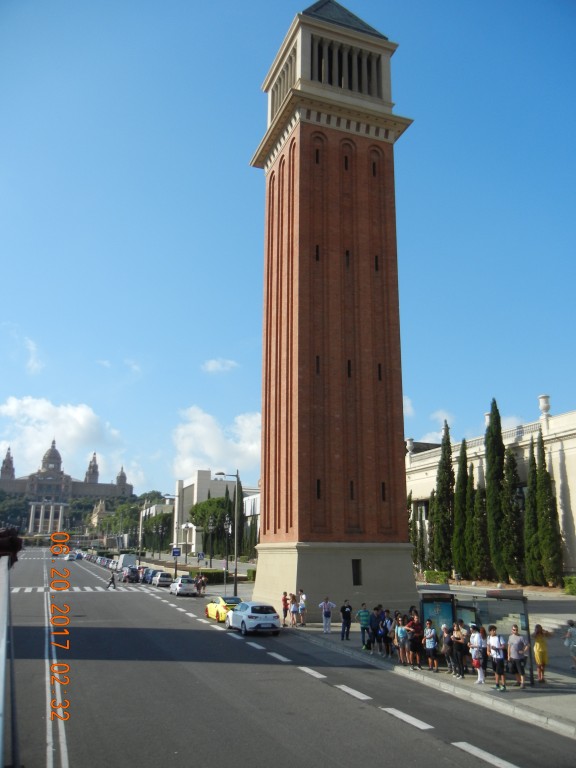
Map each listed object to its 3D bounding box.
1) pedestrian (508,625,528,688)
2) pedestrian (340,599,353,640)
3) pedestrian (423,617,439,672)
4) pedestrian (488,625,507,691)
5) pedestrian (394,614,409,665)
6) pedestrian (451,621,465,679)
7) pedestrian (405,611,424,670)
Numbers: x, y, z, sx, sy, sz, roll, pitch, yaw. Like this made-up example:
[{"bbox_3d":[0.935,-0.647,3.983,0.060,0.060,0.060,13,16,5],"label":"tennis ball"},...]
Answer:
[{"bbox_3d":[6.895,8.228,20.117,0.580,1.800,0.360,-7,-16,25],"label":"pedestrian"},{"bbox_3d":[2.631,10.677,30.080,0.520,1.744,0.320,4,-15,-13],"label":"pedestrian"},{"bbox_3d":[4.870,8.901,22.695,0.520,1.660,0.420,-8,-17,30],"label":"pedestrian"},{"bbox_3d":[6.027,7.909,19.209,0.540,1.760,0.400,-9,-17,33],"label":"pedestrian"},{"bbox_3d":[4.036,9.105,23.593,0.500,1.630,0.340,-4,-15,19],"label":"pedestrian"},{"bbox_3d":[5.486,8.659,21.668,0.450,1.660,0.380,-12,-19,40],"label":"pedestrian"},{"bbox_3d":[4.353,8.933,23.001,0.600,1.740,0.450,-7,-16,26],"label":"pedestrian"}]

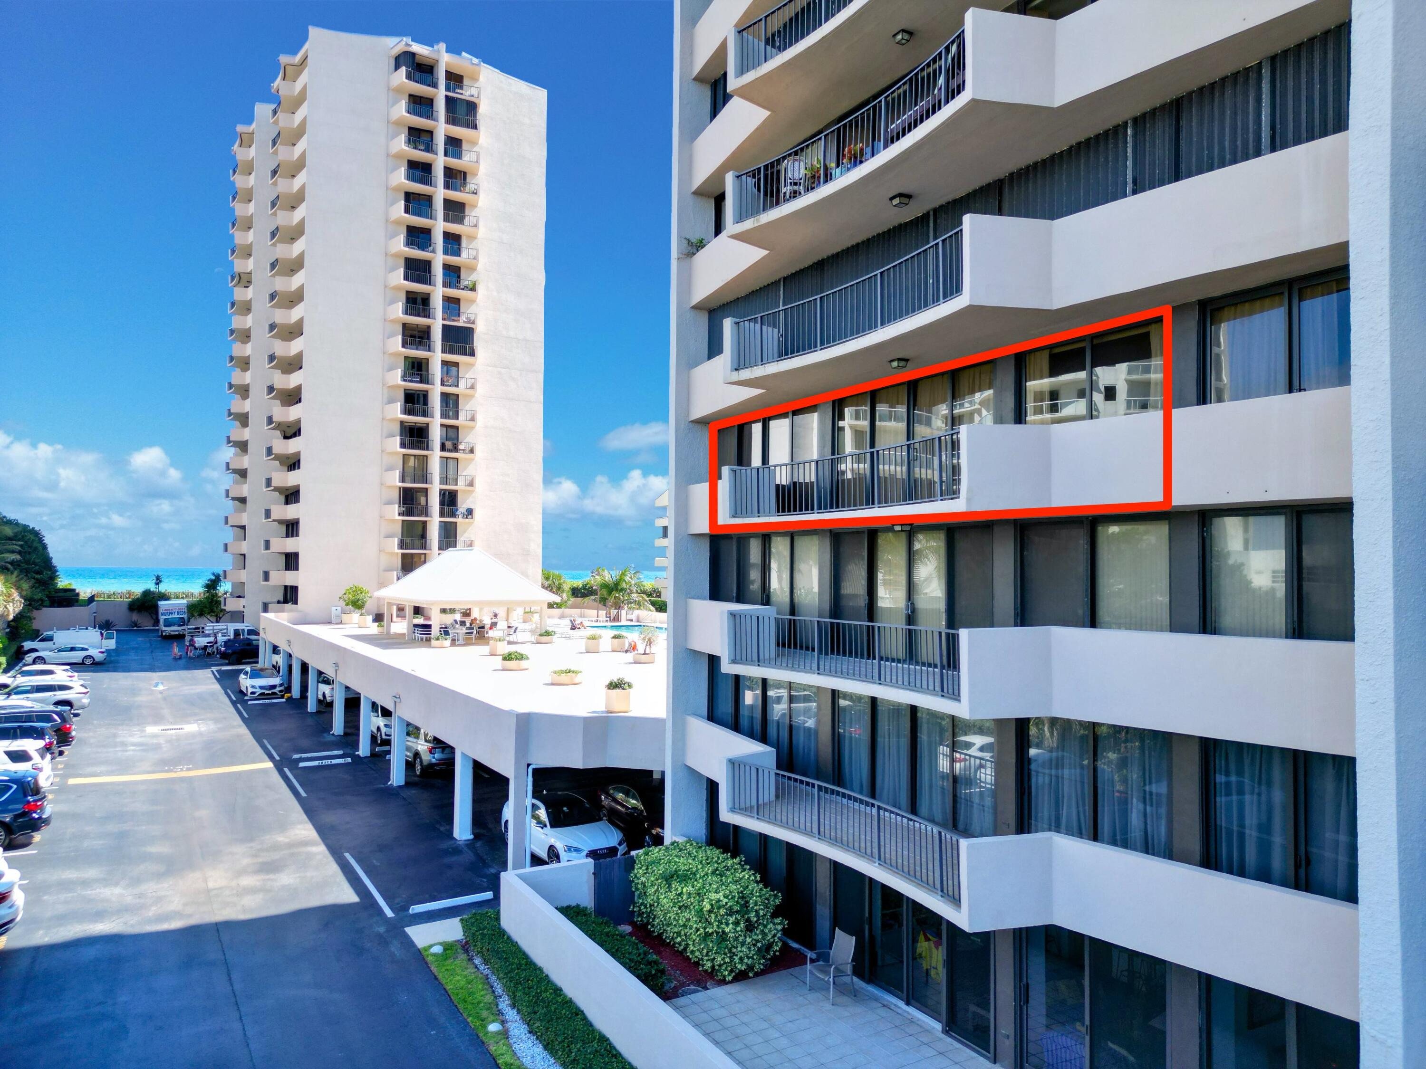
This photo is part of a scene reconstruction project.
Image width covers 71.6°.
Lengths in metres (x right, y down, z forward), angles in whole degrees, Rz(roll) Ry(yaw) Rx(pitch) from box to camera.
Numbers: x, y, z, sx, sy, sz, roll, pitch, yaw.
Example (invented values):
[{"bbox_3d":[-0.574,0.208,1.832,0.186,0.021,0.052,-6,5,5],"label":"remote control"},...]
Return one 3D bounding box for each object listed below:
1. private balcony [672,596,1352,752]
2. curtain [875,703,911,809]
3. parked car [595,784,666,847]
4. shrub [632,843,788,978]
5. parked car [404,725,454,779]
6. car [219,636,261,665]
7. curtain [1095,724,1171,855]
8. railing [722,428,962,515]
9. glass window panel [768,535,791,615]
[{"bbox_3d":[2.571,1.847,15.612,2.250,1.139,14.750,2,-2,-30],"label":"private balcony"},{"bbox_3d":[3.206,3.732,17.417,0.120,2.252,0.928,2,-2,-29],"label":"curtain"},{"bbox_3d":[-1.615,7.560,27.123,1.840,1.450,4.720,2,-2,-28],"label":"parked car"},{"bbox_3d":[-0.095,7.529,20.131,2.040,1.378,4.107,2,-2,-29],"label":"shrub"},{"bbox_3d":[-10.055,7.561,35.923,2.000,1.770,5.030,2,-2,-30],"label":"parked car"},{"bbox_3d":[-35.612,9.010,76.706,4.750,1.900,1.920,2,-3,-41],"label":"car"},{"bbox_3d":[5.576,3.599,13.173,0.120,2.252,1.113,2,-2,-29],"label":"curtain"},{"bbox_3d":[1.858,-0.813,15.349,0.345,0.888,6.015,2,-2,-29],"label":"railing"},{"bbox_3d":[1.425,1.165,20.738,0.120,2.292,0.795,2,-2,-29],"label":"glass window panel"}]

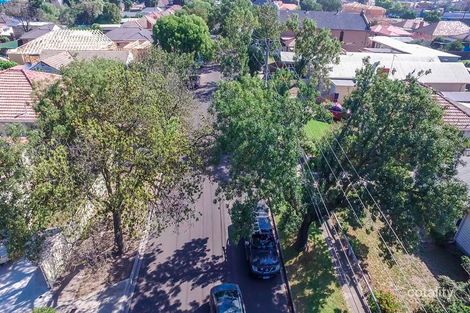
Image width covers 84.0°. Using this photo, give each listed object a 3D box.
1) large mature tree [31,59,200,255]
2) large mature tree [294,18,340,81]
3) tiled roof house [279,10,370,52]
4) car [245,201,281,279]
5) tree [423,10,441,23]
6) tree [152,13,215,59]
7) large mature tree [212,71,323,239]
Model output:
[{"bbox_3d":[-6.618,1.650,14.903,9.200,11.400,9.200,-2,33,-3],"label":"large mature tree"},{"bbox_3d":[13.778,-16.834,43.916,7.800,10.800,7.500,-2,33,-3],"label":"large mature tree"},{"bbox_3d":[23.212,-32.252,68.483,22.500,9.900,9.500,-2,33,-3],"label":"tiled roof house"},{"bbox_3d":[1.850,5.587,17.698,1.860,1.750,5.100,-2,33,-3],"label":"car"},{"bbox_3d":[91.932,-65.264,122.163,8.000,6.800,8.000,-2,33,-3],"label":"tree"},{"bbox_3d":[-10.219,-22.825,53.142,12.300,10.800,12.000,-2,33,-3],"label":"tree"},{"bbox_3d":[1.799,1.139,16.240,6.300,10.800,7.500,-2,33,-3],"label":"large mature tree"}]

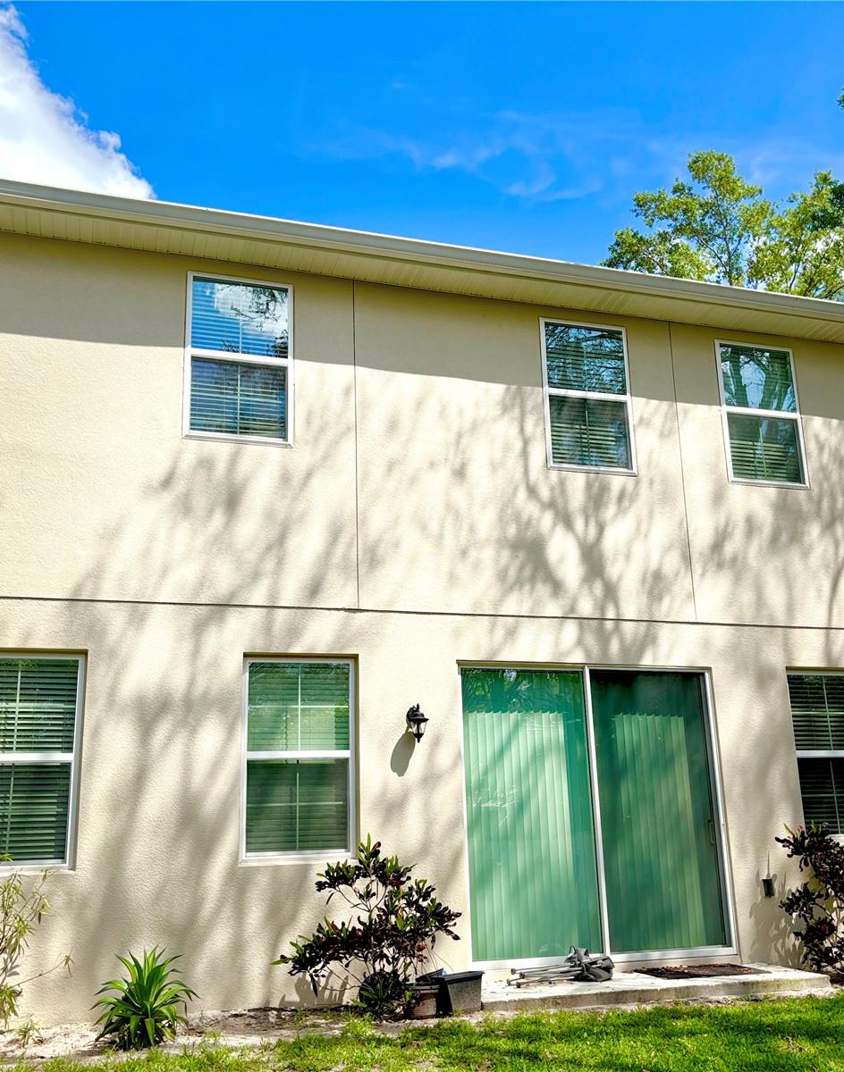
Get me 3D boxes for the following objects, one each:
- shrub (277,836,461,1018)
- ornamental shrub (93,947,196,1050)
[{"bbox_3d":[-0.371,2.847,7.829,1.378,1.257,0.950,3,-16,-18],"label":"shrub"},{"bbox_3d":[-1.831,3.026,7.116,0.661,0.564,0.620,3,-16,-18],"label":"ornamental shrub"}]

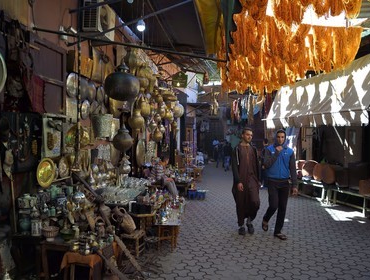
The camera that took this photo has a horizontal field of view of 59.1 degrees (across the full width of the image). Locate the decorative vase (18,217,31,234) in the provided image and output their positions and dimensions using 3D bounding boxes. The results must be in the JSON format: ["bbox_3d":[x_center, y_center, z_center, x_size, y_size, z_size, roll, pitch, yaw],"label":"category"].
[{"bbox_3d":[-1.671,0.890,3.400,0.140,0.185,0.140,0,-1,-24],"label":"decorative vase"}]

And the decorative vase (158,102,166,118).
[{"bbox_3d":[-0.489,-0.614,6.800,0.162,0.323,0.162,0,-1,7],"label":"decorative vase"}]

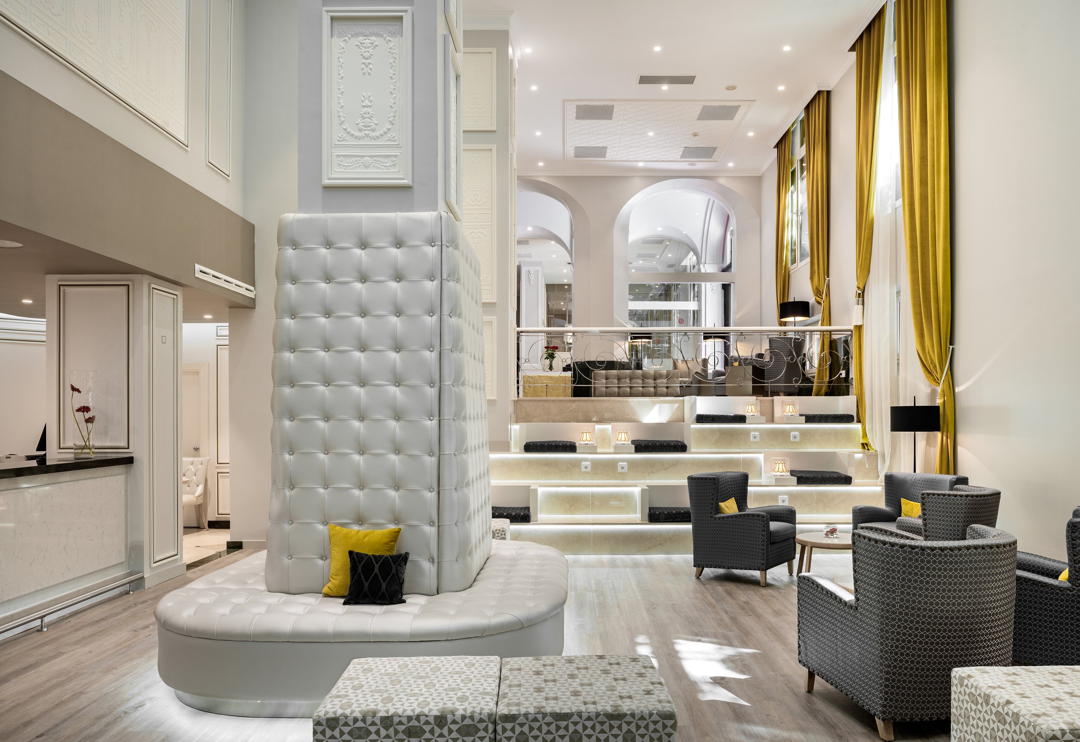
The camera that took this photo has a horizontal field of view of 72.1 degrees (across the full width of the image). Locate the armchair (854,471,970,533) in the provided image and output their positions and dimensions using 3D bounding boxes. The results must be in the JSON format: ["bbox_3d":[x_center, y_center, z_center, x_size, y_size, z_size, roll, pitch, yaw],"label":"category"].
[{"bbox_3d":[3.060,1.301,6.080,0.710,0.890,0.680,1,-2,-34],"label":"armchair"}]

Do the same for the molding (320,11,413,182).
[{"bbox_3d":[-0.972,-1.538,4.170,0.505,1.010,0.050,0,-2,1],"label":"molding"}]

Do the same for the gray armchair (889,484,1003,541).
[{"bbox_3d":[2.654,1.246,5.100,0.680,0.890,0.710,2,-2,-45],"label":"gray armchair"}]

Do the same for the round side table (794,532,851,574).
[{"bbox_3d":[2.225,1.495,5.620,0.570,0.455,0.570,0,-2,0],"label":"round side table"}]

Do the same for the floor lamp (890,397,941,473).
[{"bbox_3d":[3.504,1.024,6.930,0.460,1.550,0.460,0,-2,0],"label":"floor lamp"}]

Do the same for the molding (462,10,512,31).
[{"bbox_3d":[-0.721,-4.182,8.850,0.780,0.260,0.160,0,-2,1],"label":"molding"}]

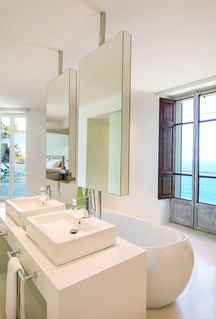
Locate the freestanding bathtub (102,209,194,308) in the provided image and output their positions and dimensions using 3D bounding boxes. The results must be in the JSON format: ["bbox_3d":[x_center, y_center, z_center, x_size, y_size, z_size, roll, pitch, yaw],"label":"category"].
[{"bbox_3d":[0.155,1.030,2.275,0.790,0.600,1.640,0,0,-39],"label":"freestanding bathtub"}]

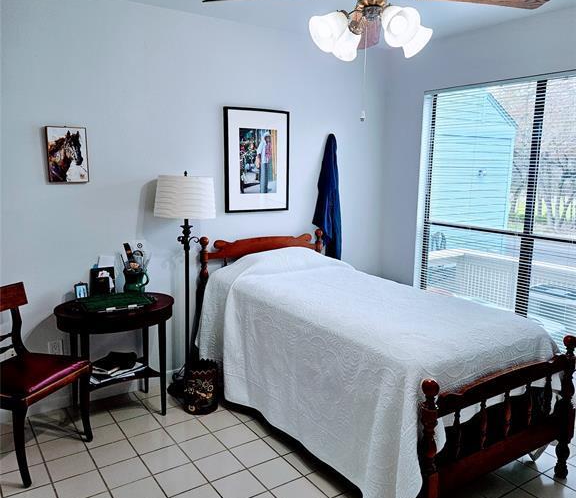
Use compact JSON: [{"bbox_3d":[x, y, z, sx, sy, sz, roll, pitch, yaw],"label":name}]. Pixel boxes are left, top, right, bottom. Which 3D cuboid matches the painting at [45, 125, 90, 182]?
[{"bbox_3d":[-1.271,-0.542,2.948,0.216,0.311,0.025,-6,11,-33],"label":"painting"}]

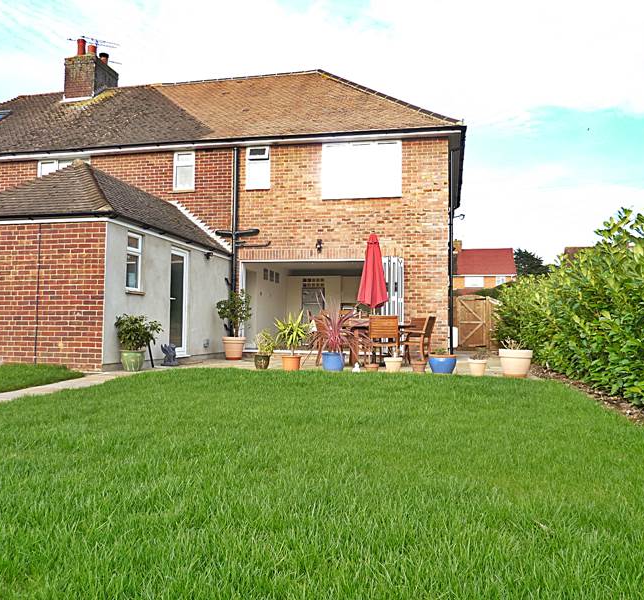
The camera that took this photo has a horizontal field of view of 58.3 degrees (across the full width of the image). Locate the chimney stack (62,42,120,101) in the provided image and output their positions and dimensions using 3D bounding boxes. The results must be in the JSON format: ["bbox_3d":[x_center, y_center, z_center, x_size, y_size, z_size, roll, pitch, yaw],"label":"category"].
[{"bbox_3d":[-7.334,-7.127,18.479,1.060,1.940,1.280,0,-3,12],"label":"chimney stack"}]

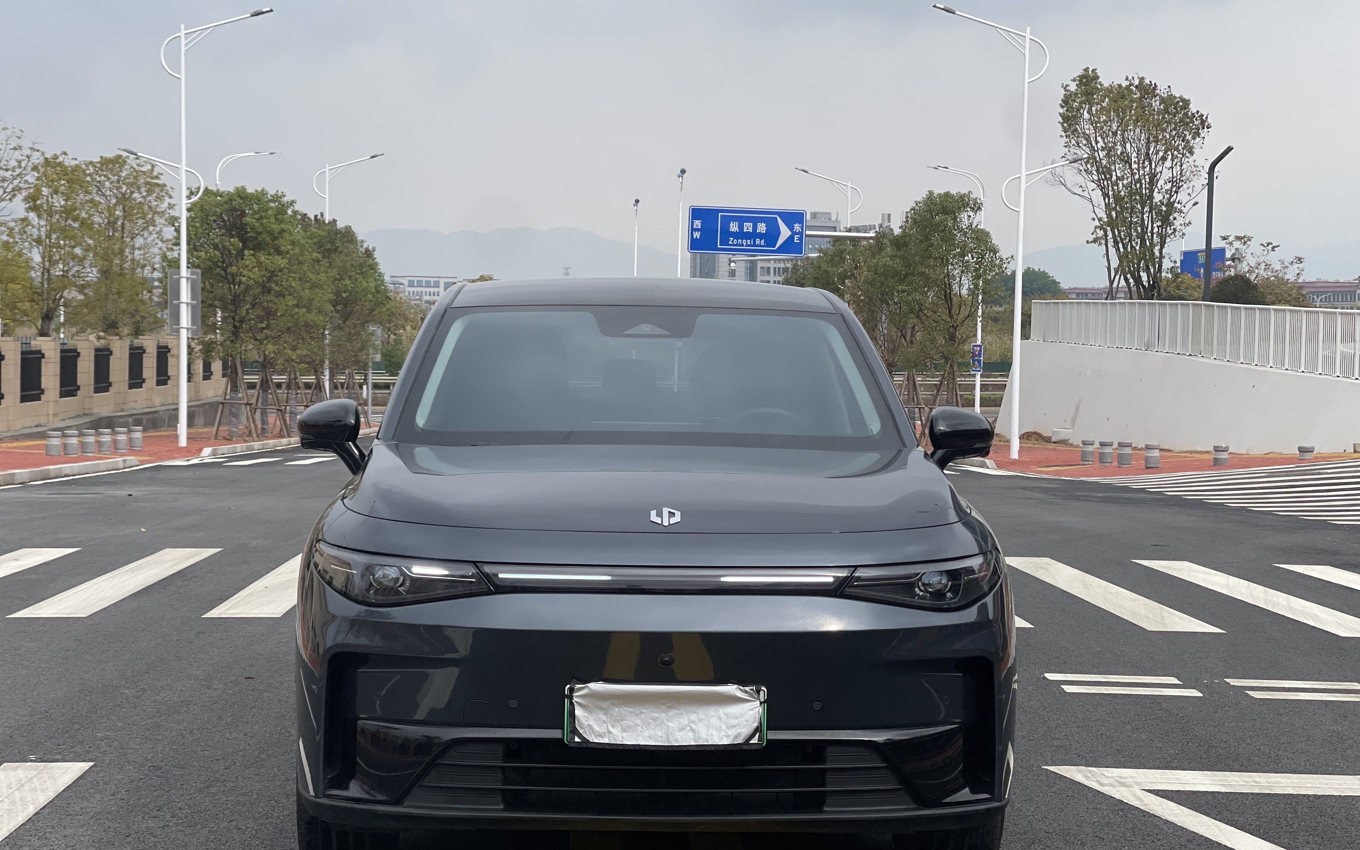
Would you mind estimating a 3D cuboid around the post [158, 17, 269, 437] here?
[{"bbox_3d":[-9.650,-4.114,52.200,2.450,9.100,0.320,1,1,-2],"label":"post"}]

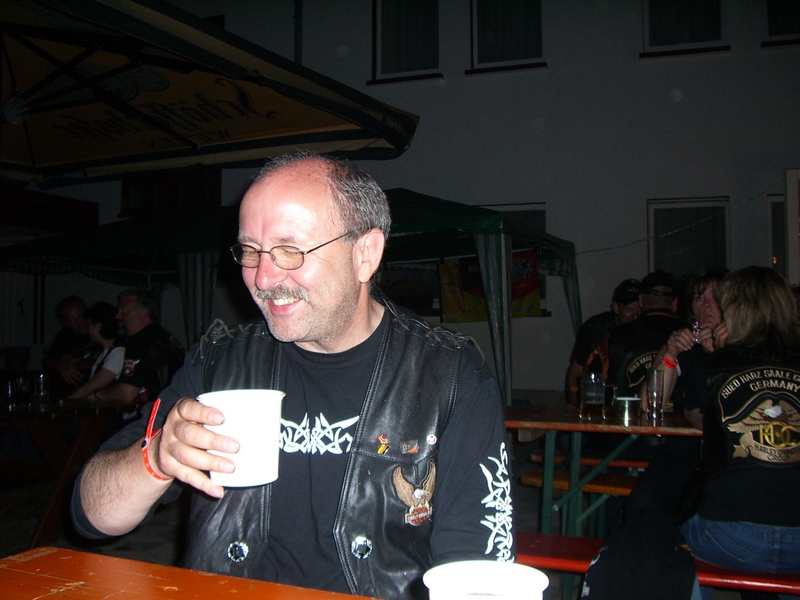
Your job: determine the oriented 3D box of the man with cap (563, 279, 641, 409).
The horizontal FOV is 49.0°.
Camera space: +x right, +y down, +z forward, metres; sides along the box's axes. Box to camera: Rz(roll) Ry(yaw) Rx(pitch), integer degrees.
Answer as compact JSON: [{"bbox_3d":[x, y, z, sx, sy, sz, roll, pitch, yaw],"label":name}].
[{"bbox_3d":[1.250,0.560,5.150,0.620,1.360,0.720,0,-1,-22],"label":"man with cap"}]

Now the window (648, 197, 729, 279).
[{"bbox_3d":[3.830,-0.610,11.660,1.060,1.500,0.150,-1,-1,19],"label":"window"}]

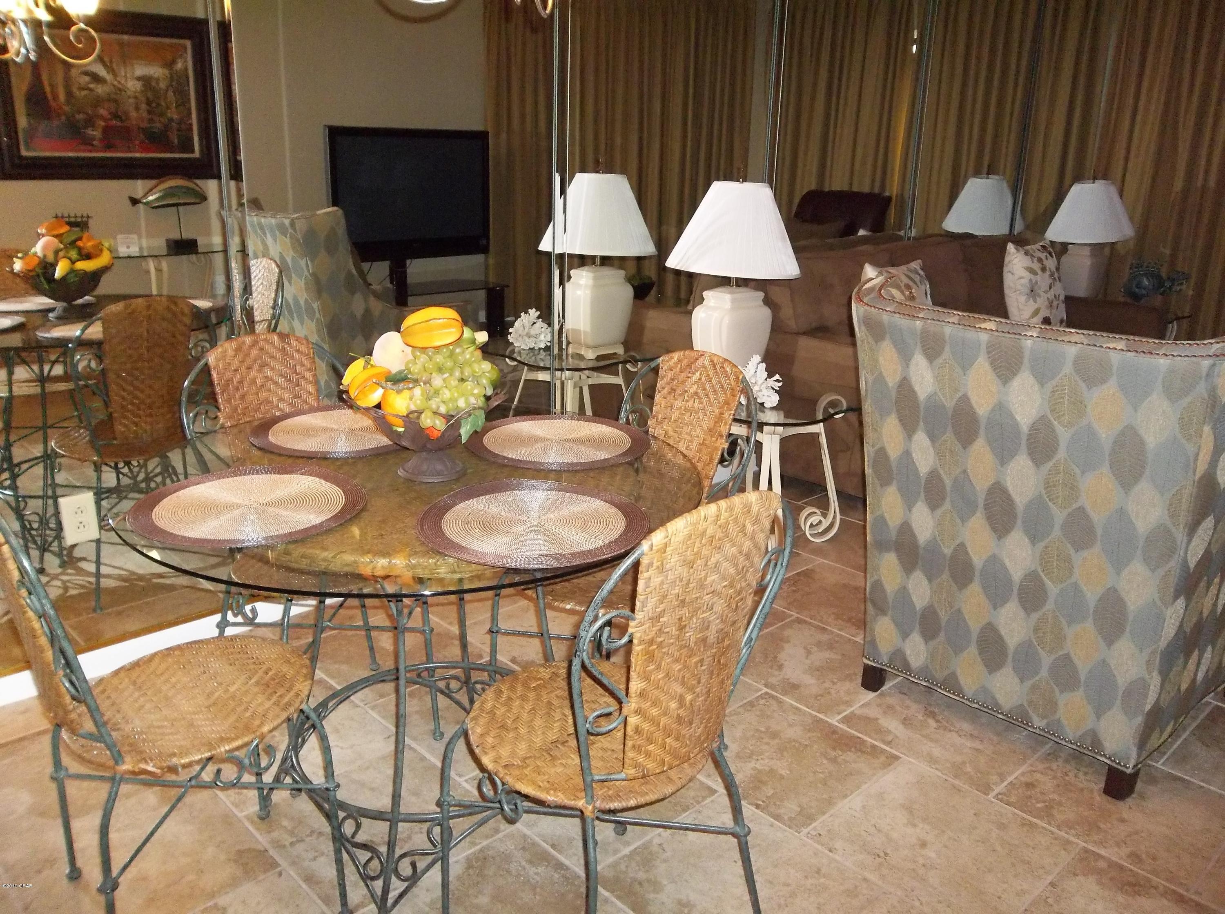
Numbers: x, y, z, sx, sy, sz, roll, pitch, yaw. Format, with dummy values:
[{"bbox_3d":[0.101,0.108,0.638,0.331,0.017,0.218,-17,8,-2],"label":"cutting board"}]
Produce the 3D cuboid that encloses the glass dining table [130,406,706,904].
[{"bbox_3d":[-0.342,0.394,1.805,0.990,0.773,0.990,-14,23,-42],"label":"glass dining table"}]

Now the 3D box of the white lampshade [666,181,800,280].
[{"bbox_3d":[0.419,-0.769,3.176,0.450,0.295,0.450,1,17,0],"label":"white lampshade"}]

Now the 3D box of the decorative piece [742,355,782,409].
[{"bbox_3d":[0.469,-0.245,3.049,0.190,0.165,0.170,-14,23,-41],"label":"decorative piece"}]

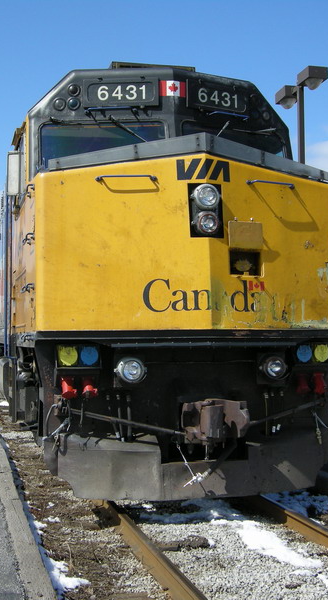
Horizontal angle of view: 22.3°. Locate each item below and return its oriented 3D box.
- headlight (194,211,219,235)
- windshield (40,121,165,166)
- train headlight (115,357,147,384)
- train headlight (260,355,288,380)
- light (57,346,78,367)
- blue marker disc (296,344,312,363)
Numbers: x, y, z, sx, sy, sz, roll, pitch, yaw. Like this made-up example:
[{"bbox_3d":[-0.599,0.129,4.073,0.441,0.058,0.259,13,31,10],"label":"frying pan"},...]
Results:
[{"bbox_3d":[0.393,-0.717,7.700,0.235,0.235,0.130,1,-2,-14],"label":"headlight"},{"bbox_3d":[-0.625,-1.625,8.752,1.340,0.550,0.080,0,-17,6],"label":"windshield"},{"bbox_3d":[-0.305,0.641,7.570,0.280,0.250,0.140,1,-2,-14],"label":"train headlight"},{"bbox_3d":[1.049,0.641,7.900,0.275,0.250,0.140,1,-2,-14],"label":"train headlight"},{"bbox_3d":[-0.878,0.505,7.570,0.180,0.190,0.090,1,-2,-14],"label":"light"},{"bbox_3d":[1.371,0.522,8.120,0.170,0.180,0.080,1,-2,-14],"label":"blue marker disc"}]

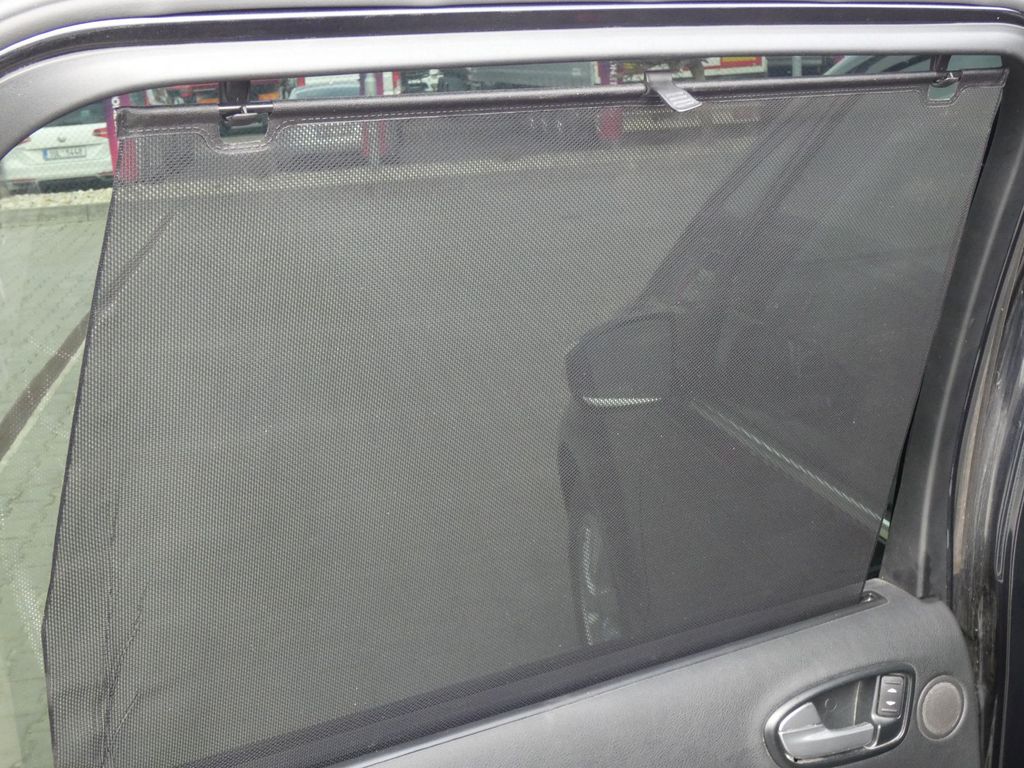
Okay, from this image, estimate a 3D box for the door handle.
[{"bbox_3d":[0.243,0.270,0.985,0.088,0.043,0.028,-9,14,-28],"label":"door handle"}]

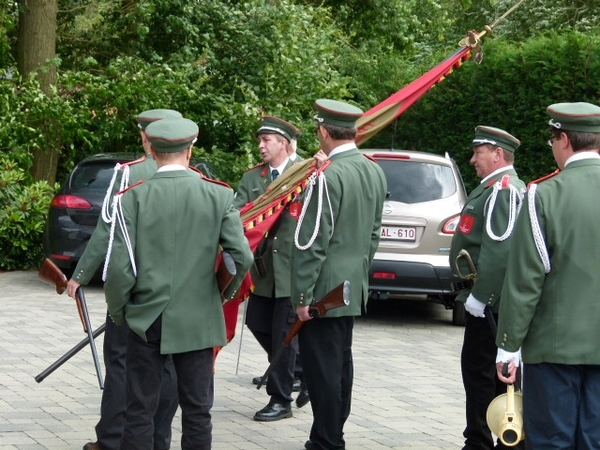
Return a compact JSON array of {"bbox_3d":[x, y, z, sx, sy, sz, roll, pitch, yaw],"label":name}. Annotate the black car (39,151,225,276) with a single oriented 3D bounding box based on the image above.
[{"bbox_3d":[-1.635,-0.109,18.988,1.780,1.510,4.330,3,3,11],"label":"black car"}]

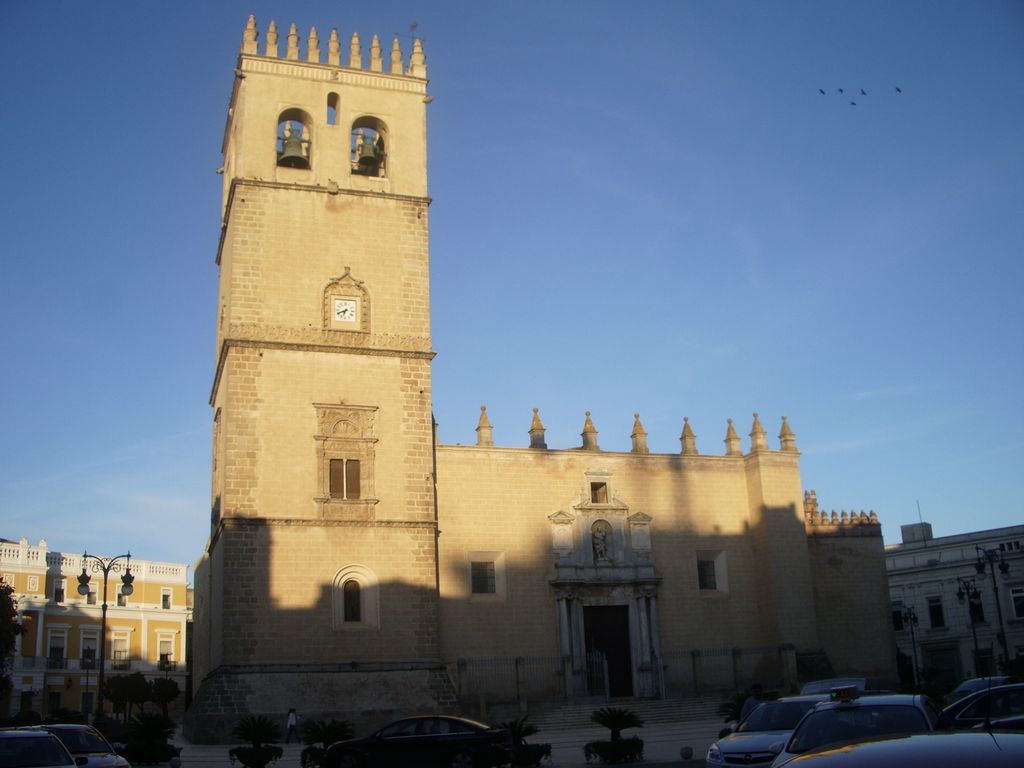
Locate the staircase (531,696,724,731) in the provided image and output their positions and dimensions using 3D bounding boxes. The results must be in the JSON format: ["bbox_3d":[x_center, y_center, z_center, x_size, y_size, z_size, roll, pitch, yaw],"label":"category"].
[{"bbox_3d":[6.953,17.083,54.102,13.500,1.400,3.500,3,-18,-19],"label":"staircase"}]

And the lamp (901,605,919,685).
[{"bbox_3d":[34.118,22.591,87.322,2.300,7.600,0.500,3,-18,-19],"label":"lamp"}]

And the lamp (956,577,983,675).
[{"bbox_3d":[29.352,16.078,65.364,2.300,7.650,0.500,3,-18,-19],"label":"lamp"}]

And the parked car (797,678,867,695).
[{"bbox_3d":[9.596,9.327,29.863,1.780,1.620,4.300,-17,-22,39],"label":"parked car"}]

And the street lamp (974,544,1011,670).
[{"bbox_3d":[23.962,11.732,50.356,2.300,7.700,0.500,3,-18,-19],"label":"street lamp"}]

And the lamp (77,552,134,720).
[{"bbox_3d":[-15.924,10.428,40.050,2.300,7.800,0.500,3,-18,-19],"label":"lamp"}]

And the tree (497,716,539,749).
[{"bbox_3d":[0.169,9.048,26.958,1.200,0.870,1.200,-2,-17,-1],"label":"tree"}]

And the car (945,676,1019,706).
[{"bbox_3d":[14.341,9.503,30.899,1.750,1.500,4.300,-14,-20,33],"label":"car"}]

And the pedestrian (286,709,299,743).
[{"bbox_3d":[-10.218,15.909,48.427,0.700,1.660,0.550,3,-18,-19],"label":"pedestrian"}]

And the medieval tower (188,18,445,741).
[{"bbox_3d":[-11.595,-0.479,62.253,12.400,41.100,12.400,3,-18,-19],"label":"medieval tower"}]

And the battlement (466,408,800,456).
[{"bbox_3d":[8.397,3.078,67.409,22.200,2.650,2.400,3,-18,-19],"label":"battlement"}]

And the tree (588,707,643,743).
[{"bbox_3d":[2.863,9.266,28.094,1.400,0.950,1.400,-2,-17,-1],"label":"tree"}]

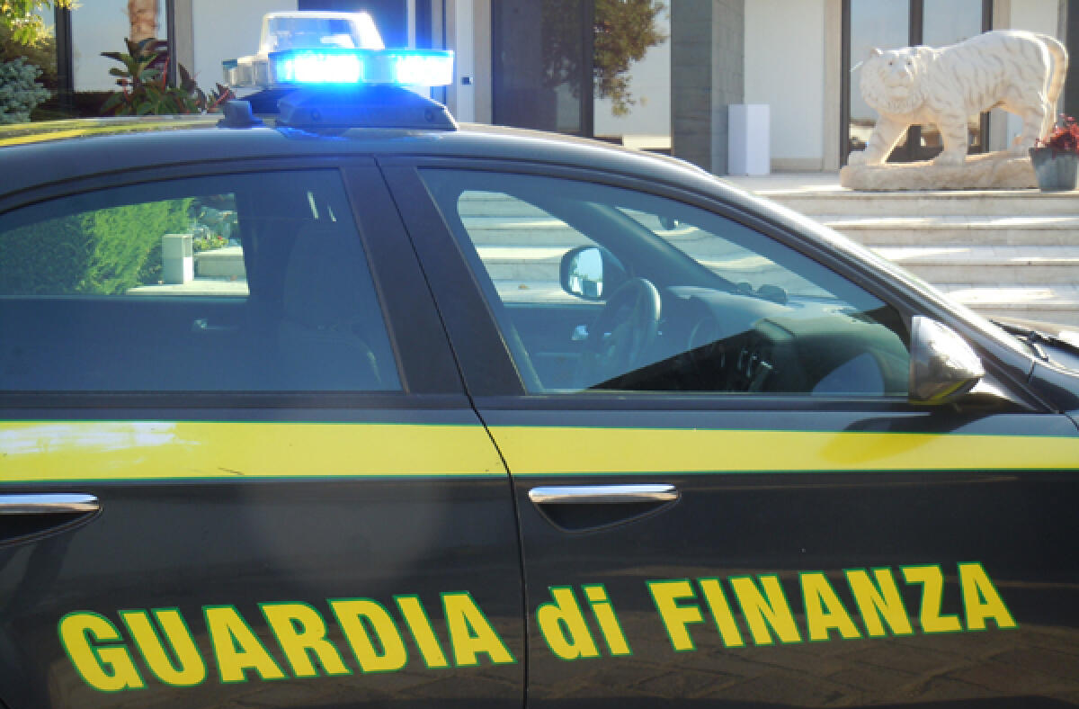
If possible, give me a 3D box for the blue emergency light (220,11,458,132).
[{"bbox_3d":[-0.436,-0.554,3.638,0.339,0.228,0.981,-3,8,-17],"label":"blue emergency light"}]

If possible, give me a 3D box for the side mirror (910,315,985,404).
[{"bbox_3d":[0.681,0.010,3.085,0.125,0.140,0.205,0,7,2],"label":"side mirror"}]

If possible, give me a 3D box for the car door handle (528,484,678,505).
[{"bbox_3d":[0.103,0.226,2.991,0.255,0.027,0.040,0,7,-17],"label":"car door handle"}]

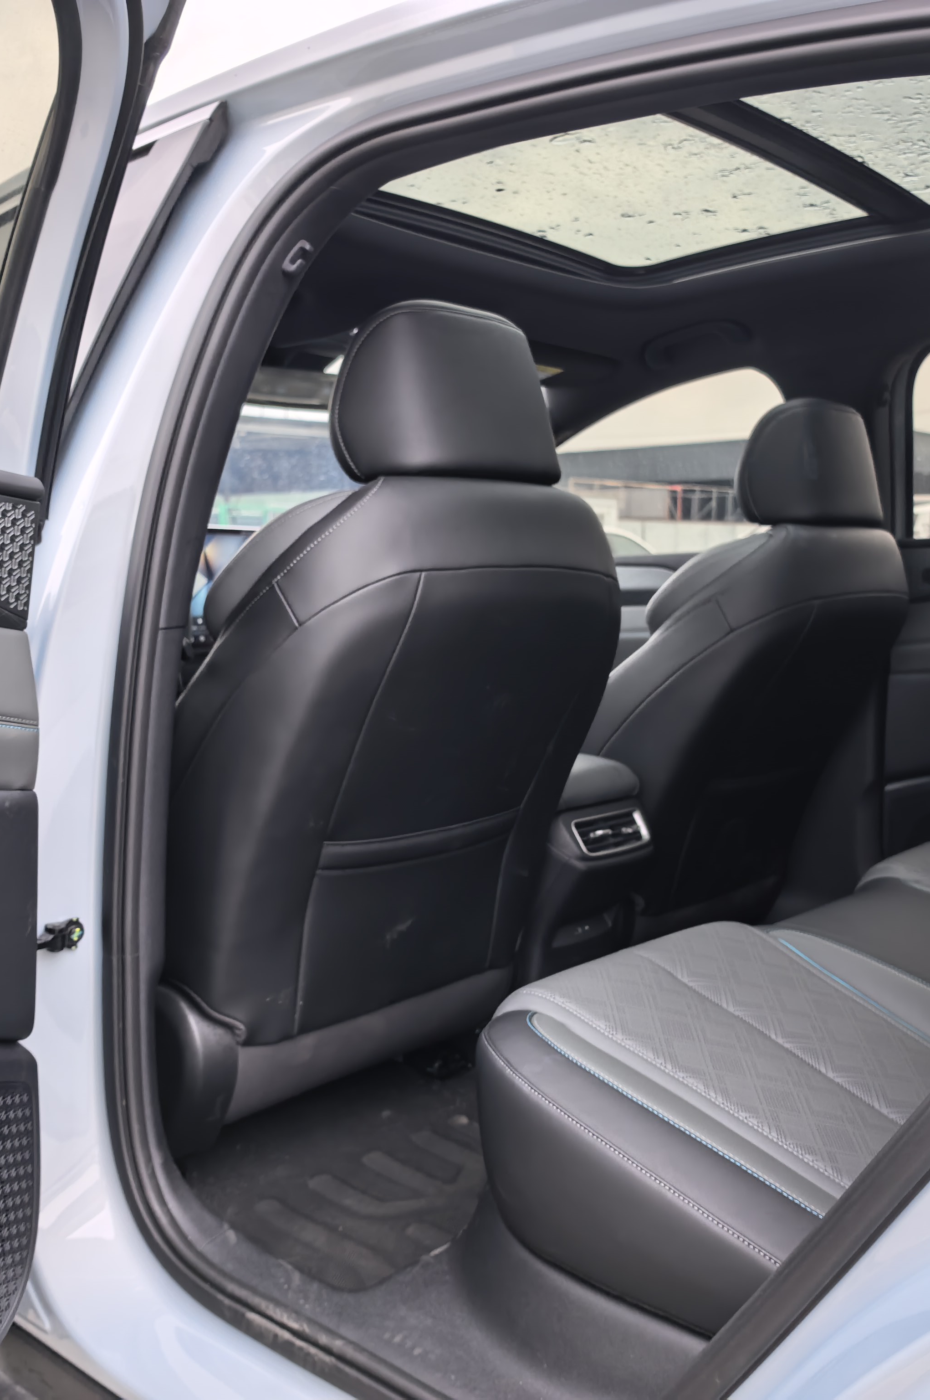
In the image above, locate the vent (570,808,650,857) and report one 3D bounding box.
[{"bbox_3d":[0.199,0.185,1.824,0.145,0.060,0.035,-5,-20,-47],"label":"vent"}]

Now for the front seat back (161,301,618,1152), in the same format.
[{"bbox_3d":[-0.119,0.015,1.594,0.330,0.930,0.530,22,18,40],"label":"front seat back"}]

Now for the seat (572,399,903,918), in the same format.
[{"bbox_3d":[0.422,-0.035,2.099,0.320,0.880,0.520,22,18,40],"label":"seat"}]

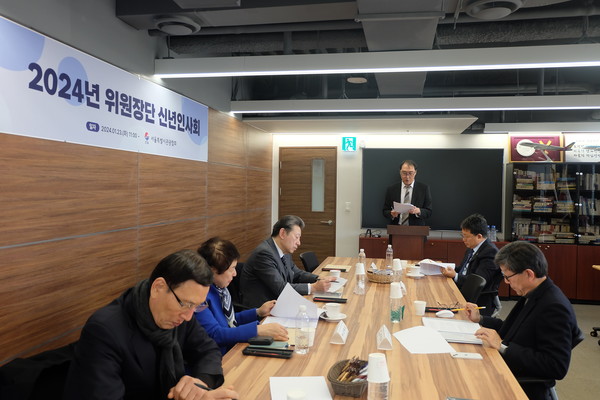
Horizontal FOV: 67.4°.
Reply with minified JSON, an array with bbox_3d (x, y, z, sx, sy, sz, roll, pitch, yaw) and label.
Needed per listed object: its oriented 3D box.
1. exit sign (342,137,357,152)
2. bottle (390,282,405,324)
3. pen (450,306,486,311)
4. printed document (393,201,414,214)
[{"bbox_3d":[0.725,-0.809,6.560,0.200,0.205,0.045,2,2,12],"label":"exit sign"},{"bbox_3d":[0.542,0.578,2.517,0.067,0.213,0.067,2,2,12],"label":"bottle"},{"bbox_3d":[0.891,0.571,2.367,0.174,0.010,0.010,-7,1,6],"label":"pen"},{"bbox_3d":[1.148,0.081,4.993,0.210,0.020,0.290,2,-33,12],"label":"printed document"}]

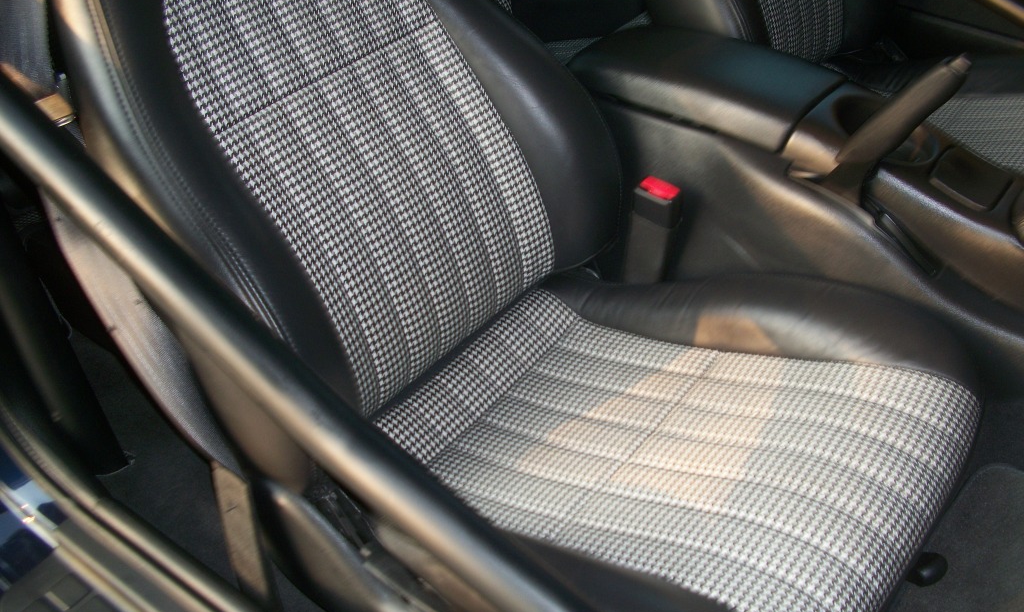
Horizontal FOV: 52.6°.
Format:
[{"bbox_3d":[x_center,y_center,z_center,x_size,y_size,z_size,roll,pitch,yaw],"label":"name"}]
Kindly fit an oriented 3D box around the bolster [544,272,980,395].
[{"bbox_3d":[0.277,0.031,1.155,0.470,0.120,0.140,15,40,25],"label":"bolster"}]

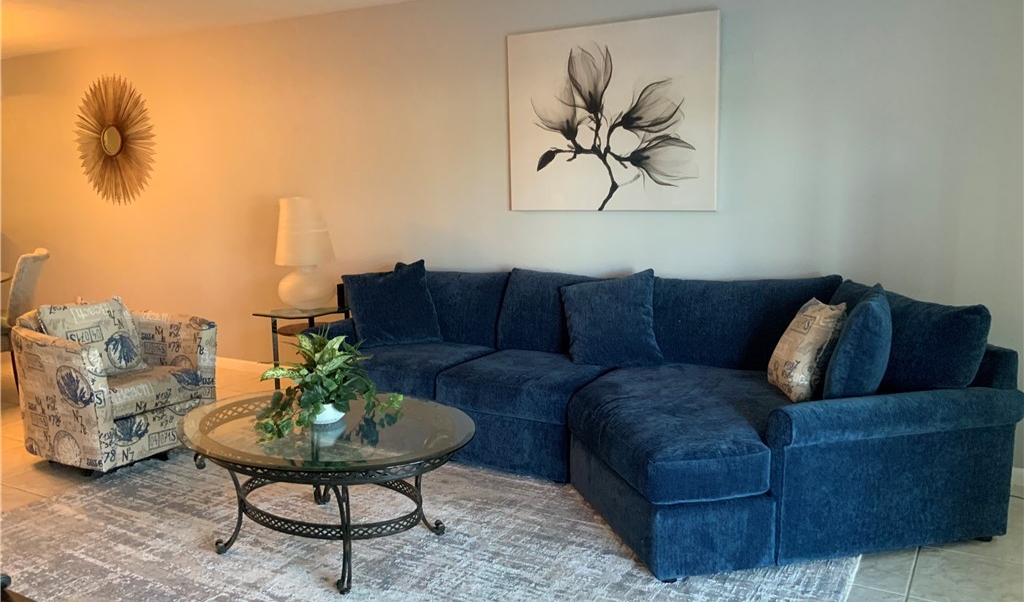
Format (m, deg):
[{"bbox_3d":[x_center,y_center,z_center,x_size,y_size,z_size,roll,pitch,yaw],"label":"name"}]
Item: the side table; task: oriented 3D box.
[{"bbox_3d":[-1.265,0.354,5.441,0.470,0.590,0.530,4,11,30],"label":"side table"}]

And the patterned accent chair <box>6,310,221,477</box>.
[{"bbox_3d":[-2.125,0.429,4.596,0.790,0.755,0.750,5,11,33],"label":"patterned accent chair"}]

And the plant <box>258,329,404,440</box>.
[{"bbox_3d":[-0.707,0.297,3.323,0.540,0.360,0.450,-3,10,-13],"label":"plant"}]

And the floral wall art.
[{"bbox_3d":[0.508,-0.965,4.562,1.188,0.968,0.036,4,11,30],"label":"floral wall art"}]

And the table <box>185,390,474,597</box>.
[{"bbox_3d":[-0.731,0.721,3.398,1.300,0.505,0.950,4,11,30],"label":"table"}]

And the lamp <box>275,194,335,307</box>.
[{"bbox_3d":[-1.321,-0.307,5.492,0.385,0.700,0.385,-4,10,-13],"label":"lamp"}]

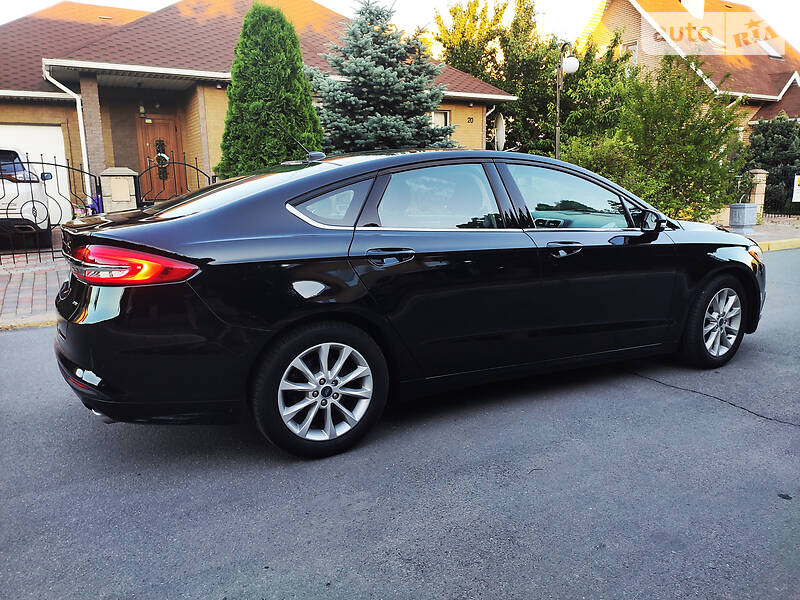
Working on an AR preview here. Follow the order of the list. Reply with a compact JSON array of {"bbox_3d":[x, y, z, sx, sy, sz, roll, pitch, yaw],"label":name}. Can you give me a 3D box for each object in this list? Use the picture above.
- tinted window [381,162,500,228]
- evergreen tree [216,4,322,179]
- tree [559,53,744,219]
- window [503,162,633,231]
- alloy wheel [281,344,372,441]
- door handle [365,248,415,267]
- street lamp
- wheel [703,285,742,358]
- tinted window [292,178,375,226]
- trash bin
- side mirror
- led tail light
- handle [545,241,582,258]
[{"bbox_3d":[0.195,-0.534,3.040,0.690,0.345,0.050,-6,-14,-27],"label":"tinted window"},{"bbox_3d":[-2.904,-3.898,13.297,2.250,4.990,2.250,-6,11,-27],"label":"evergreen tree"},{"bbox_3d":[7.216,-4.325,16.993,4.800,4.850,4.500,-6,10,-28],"label":"tree"},{"bbox_3d":[0.992,-0.593,3.450,0.790,0.400,0.070,-6,-15,-28],"label":"window"},{"bbox_3d":[-0.376,0.408,2.830,0.465,0.465,0.180,-6,11,-27],"label":"alloy wheel"},{"bbox_3d":[-0.046,-0.198,2.797,0.240,0.080,0.055,-6,11,-27],"label":"door handle"},{"bbox_3d":[3.466,-3.193,12.610,0.340,4.260,0.500,-6,10,-28],"label":"street lamp"},{"bbox_3d":[2.135,0.140,4.134,0.465,0.465,0.180,-7,11,-32],"label":"wheel"},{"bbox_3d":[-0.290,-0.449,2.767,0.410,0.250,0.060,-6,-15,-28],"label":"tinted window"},{"bbox_3d":[8.527,-2.011,14.917,0.600,0.770,0.600,-6,11,-27],"label":"trash bin"},{"bbox_3d":[1.472,-0.462,3.493,0.130,0.150,0.200,-6,10,-28],"label":"side mirror"},{"bbox_3d":[-1.095,-0.148,2.449,0.460,0.170,0.430,-6,10,-28],"label":"led tail light"},{"bbox_3d":[0.901,-0.277,3.293,0.240,0.080,0.055,-6,11,-27],"label":"handle"}]

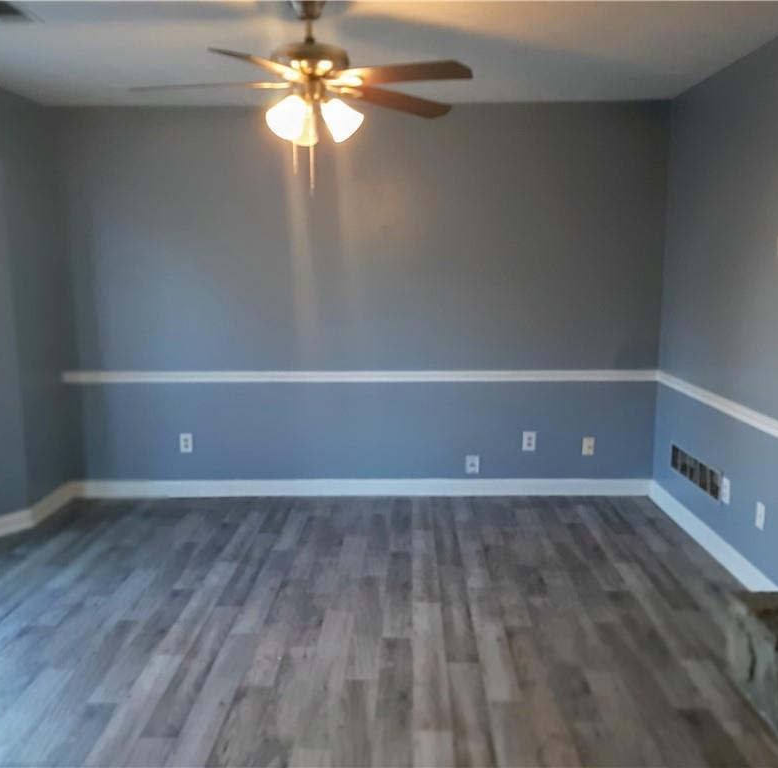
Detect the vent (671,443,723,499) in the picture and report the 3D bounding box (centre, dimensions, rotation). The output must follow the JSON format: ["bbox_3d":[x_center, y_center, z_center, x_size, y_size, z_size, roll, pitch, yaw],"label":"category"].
[{"bbox_3d":[1.634,0.465,4.145,0.030,0.145,0.709,0,9,1],"label":"vent"}]

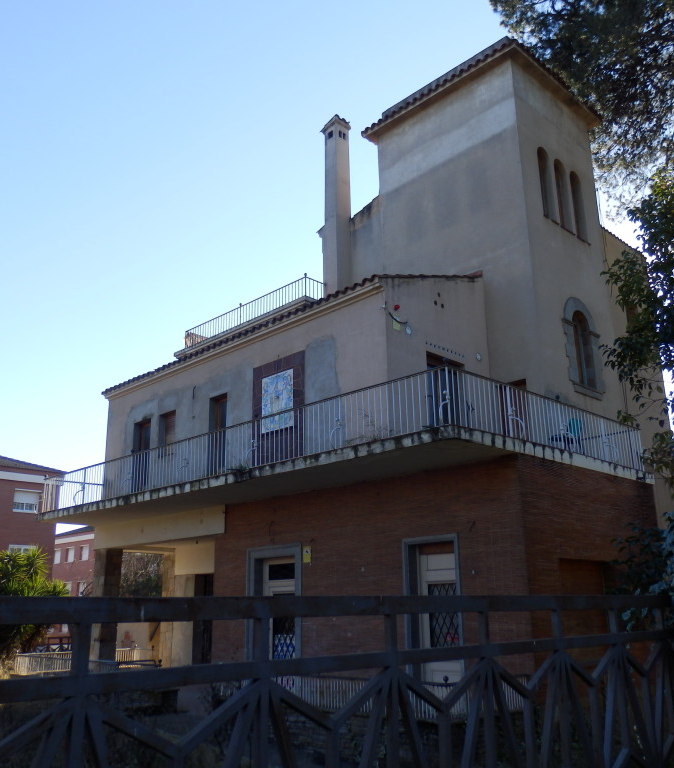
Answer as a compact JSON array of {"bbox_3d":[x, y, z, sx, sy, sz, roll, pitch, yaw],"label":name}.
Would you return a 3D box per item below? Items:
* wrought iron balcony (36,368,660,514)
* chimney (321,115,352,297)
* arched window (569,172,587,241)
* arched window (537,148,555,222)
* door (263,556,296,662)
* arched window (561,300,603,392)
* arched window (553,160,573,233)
[{"bbox_3d":[-0.852,2.121,16.545,5.999,1.023,12.927,15,-22,-42],"label":"wrought iron balcony"},{"bbox_3d":[0.017,-4.508,19.445,0.586,5.552,0.577,15,-22,-42],"label":"chimney"},{"bbox_3d":[5.629,-4.153,17.415,0.567,1.776,0.220,15,-22,-42],"label":"arched window"},{"bbox_3d":[4.609,-4.418,16.466,0.577,1.776,0.220,15,-22,-42],"label":"arched window"},{"bbox_3d":[-1.004,4.487,14.129,0.100,2.269,1.255,15,-22,-42],"label":"door"},{"bbox_3d":[5.273,-0.788,15.999,1.646,2.046,0.250,15,-22,-42],"label":"arched window"},{"bbox_3d":[5.118,-4.286,16.939,0.577,1.776,0.220,15,-22,-42],"label":"arched window"}]

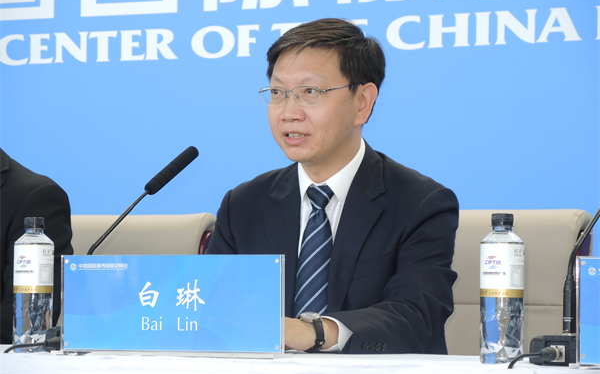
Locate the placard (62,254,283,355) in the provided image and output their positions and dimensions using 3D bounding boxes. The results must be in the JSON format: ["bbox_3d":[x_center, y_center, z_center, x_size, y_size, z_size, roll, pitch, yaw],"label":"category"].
[{"bbox_3d":[-0.194,0.181,3.570,0.375,0.155,0.075,-1,-3,24],"label":"placard"}]

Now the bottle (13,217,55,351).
[{"bbox_3d":[-0.429,0.158,3.770,0.065,0.219,0.065,0,-2,0],"label":"bottle"}]

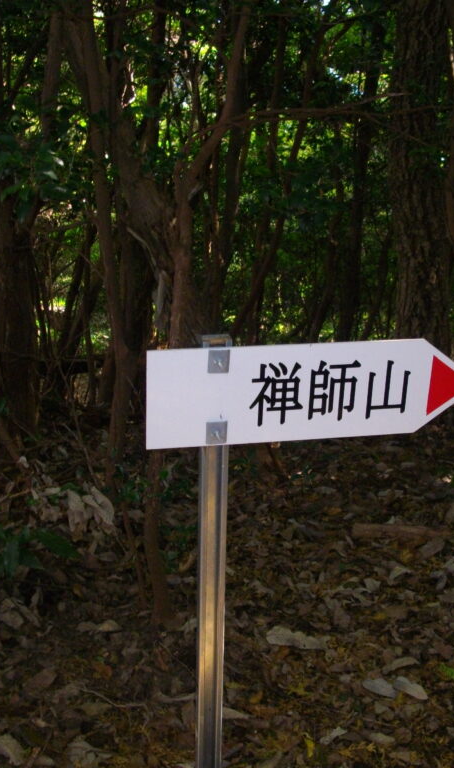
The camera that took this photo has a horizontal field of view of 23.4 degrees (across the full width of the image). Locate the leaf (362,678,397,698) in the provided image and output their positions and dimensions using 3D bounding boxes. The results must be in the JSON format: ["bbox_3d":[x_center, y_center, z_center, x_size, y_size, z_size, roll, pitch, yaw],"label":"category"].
[{"bbox_3d":[0.457,0.905,3.269,0.052,0.022,0.120,-7,11,-38],"label":"leaf"}]

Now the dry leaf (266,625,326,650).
[{"bbox_3d":[0.231,0.844,3.659,0.195,0.030,0.075,5,10,32],"label":"dry leaf"}]

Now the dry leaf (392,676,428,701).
[{"bbox_3d":[0.548,0.905,3.269,0.050,0.022,0.130,-5,10,-28],"label":"dry leaf"}]

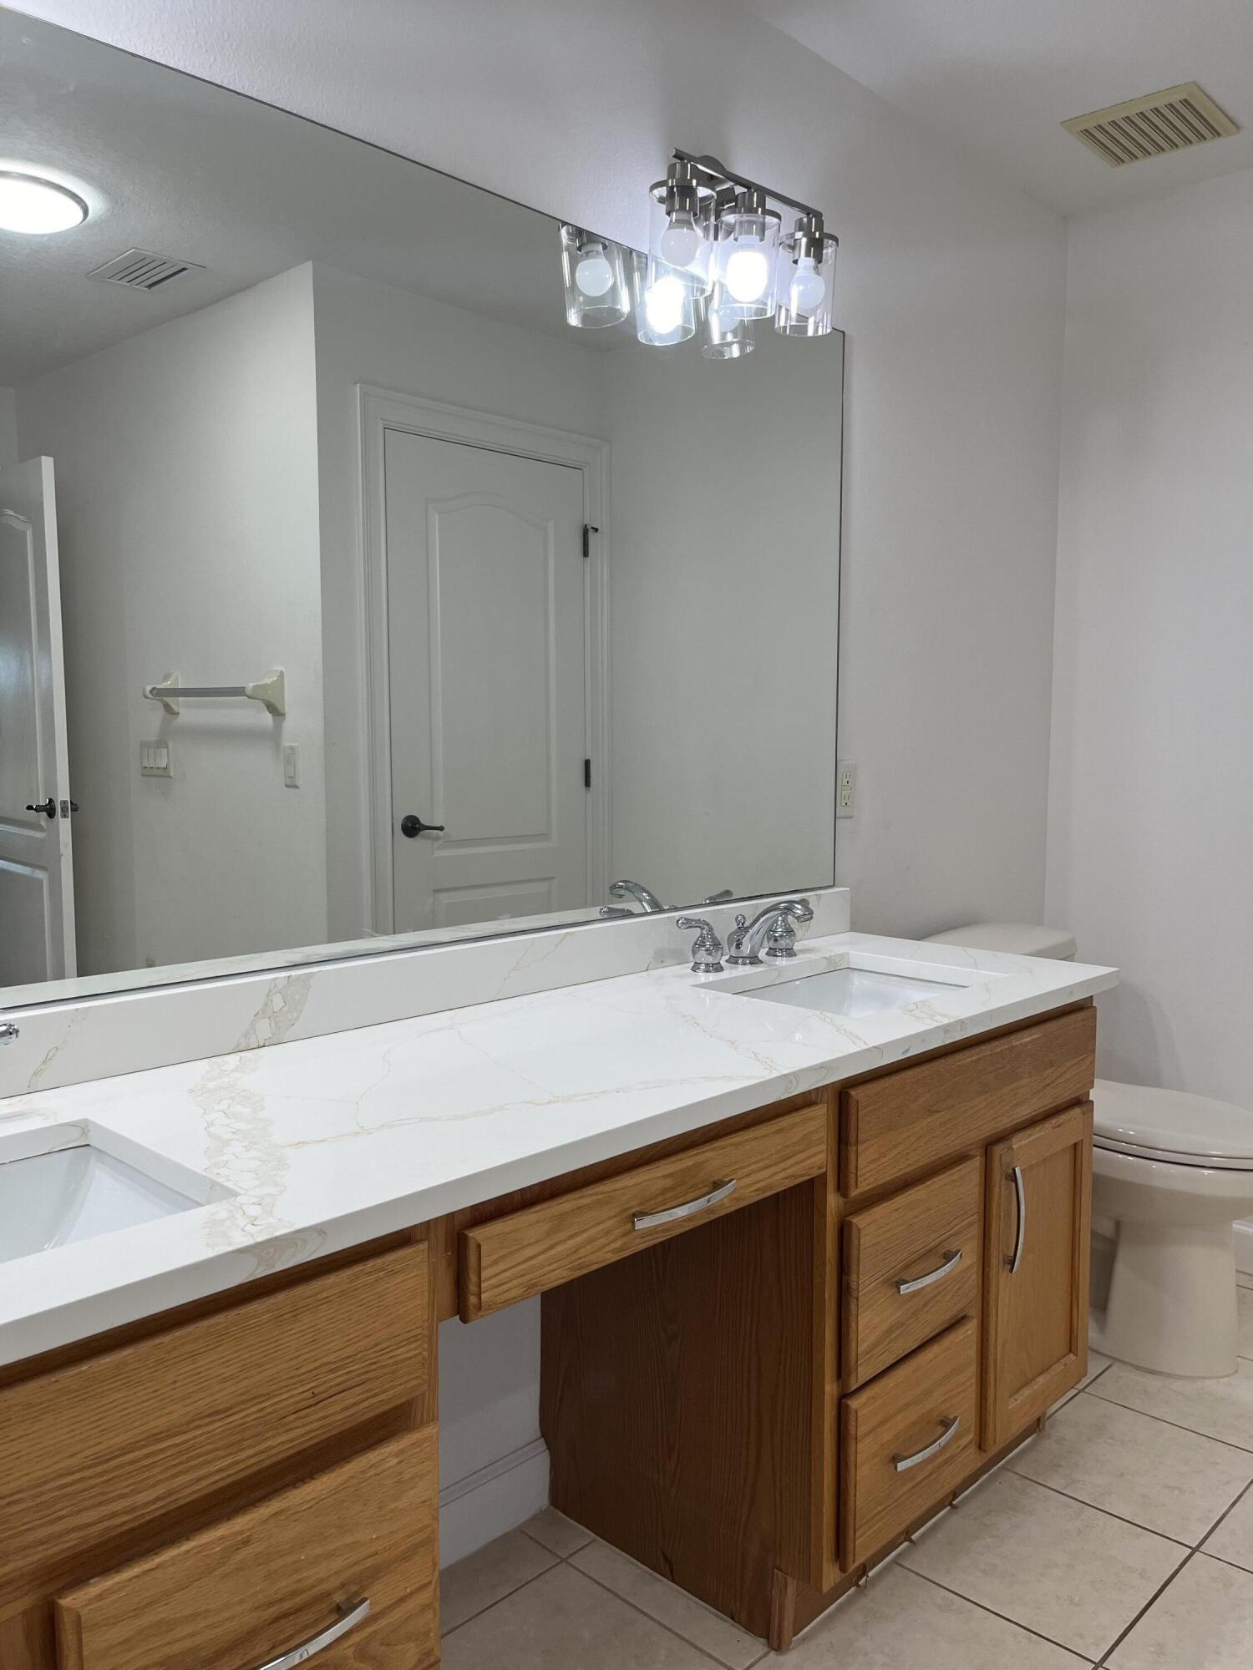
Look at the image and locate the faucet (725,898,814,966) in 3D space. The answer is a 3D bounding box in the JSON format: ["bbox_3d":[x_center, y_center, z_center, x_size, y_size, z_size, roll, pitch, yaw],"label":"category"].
[{"bbox_3d":[0.241,0.163,2.113,0.165,0.111,0.062,4,6,44],"label":"faucet"}]

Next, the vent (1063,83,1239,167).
[{"bbox_3d":[1.064,-1.438,2.548,0.259,0.022,0.268,4,6,44],"label":"vent"}]

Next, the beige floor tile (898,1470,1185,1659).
[{"bbox_3d":[0.611,1.066,1.853,0.317,0.010,0.324,4,6,44],"label":"beige floor tile"}]

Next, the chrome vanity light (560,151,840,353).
[{"bbox_3d":[0.183,-0.970,2.048,0.138,0.260,0.425,4,6,44],"label":"chrome vanity light"}]

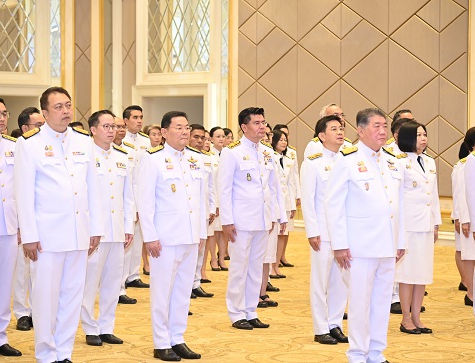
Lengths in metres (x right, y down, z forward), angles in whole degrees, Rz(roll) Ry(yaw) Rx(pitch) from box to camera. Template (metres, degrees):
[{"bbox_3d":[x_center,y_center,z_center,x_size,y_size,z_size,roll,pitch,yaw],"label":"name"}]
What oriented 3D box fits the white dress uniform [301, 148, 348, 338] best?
[{"bbox_3d":[0.688,0.448,10.388,0.300,1.380,0.500,2,3,43],"label":"white dress uniform"}]

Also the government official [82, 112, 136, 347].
[{"bbox_3d":[-0.982,0.337,10.321,0.500,1.726,0.320,-2,3,-41],"label":"government official"}]

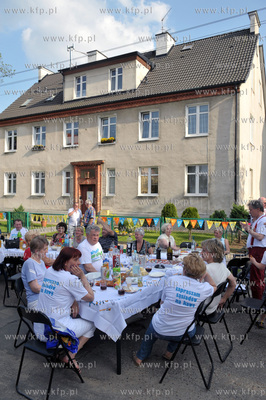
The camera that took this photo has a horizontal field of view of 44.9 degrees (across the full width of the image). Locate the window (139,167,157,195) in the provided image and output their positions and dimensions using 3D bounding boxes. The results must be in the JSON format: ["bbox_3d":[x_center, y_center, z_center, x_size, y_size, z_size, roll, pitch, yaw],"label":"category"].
[{"bbox_3d":[0.916,-1.047,17.937,1.214,1.639,0.180,1,0,28],"label":"window"}]

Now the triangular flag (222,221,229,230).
[{"bbox_3d":[3.075,0.879,10.694,0.225,0.280,0.020,1,0,28],"label":"triangular flag"}]

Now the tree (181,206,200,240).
[{"bbox_3d":[2.363,0.973,13.296,0.800,1.360,0.800,1,0,28],"label":"tree"}]

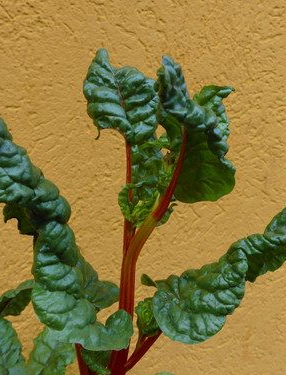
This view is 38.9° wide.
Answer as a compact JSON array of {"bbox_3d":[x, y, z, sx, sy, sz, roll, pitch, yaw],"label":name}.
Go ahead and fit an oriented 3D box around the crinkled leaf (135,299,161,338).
[{"bbox_3d":[0.008,0.186,0.580,0.037,0.055,0.038,0,-7,0],"label":"crinkled leaf"}]

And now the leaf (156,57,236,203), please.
[{"bbox_3d":[0.075,-0.083,0.580,0.116,0.208,0.120,1,-7,-6],"label":"leaf"}]

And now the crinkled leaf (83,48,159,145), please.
[{"bbox_3d":[-0.032,-0.134,0.600,0.112,0.143,0.075,-9,-7,6],"label":"crinkled leaf"}]

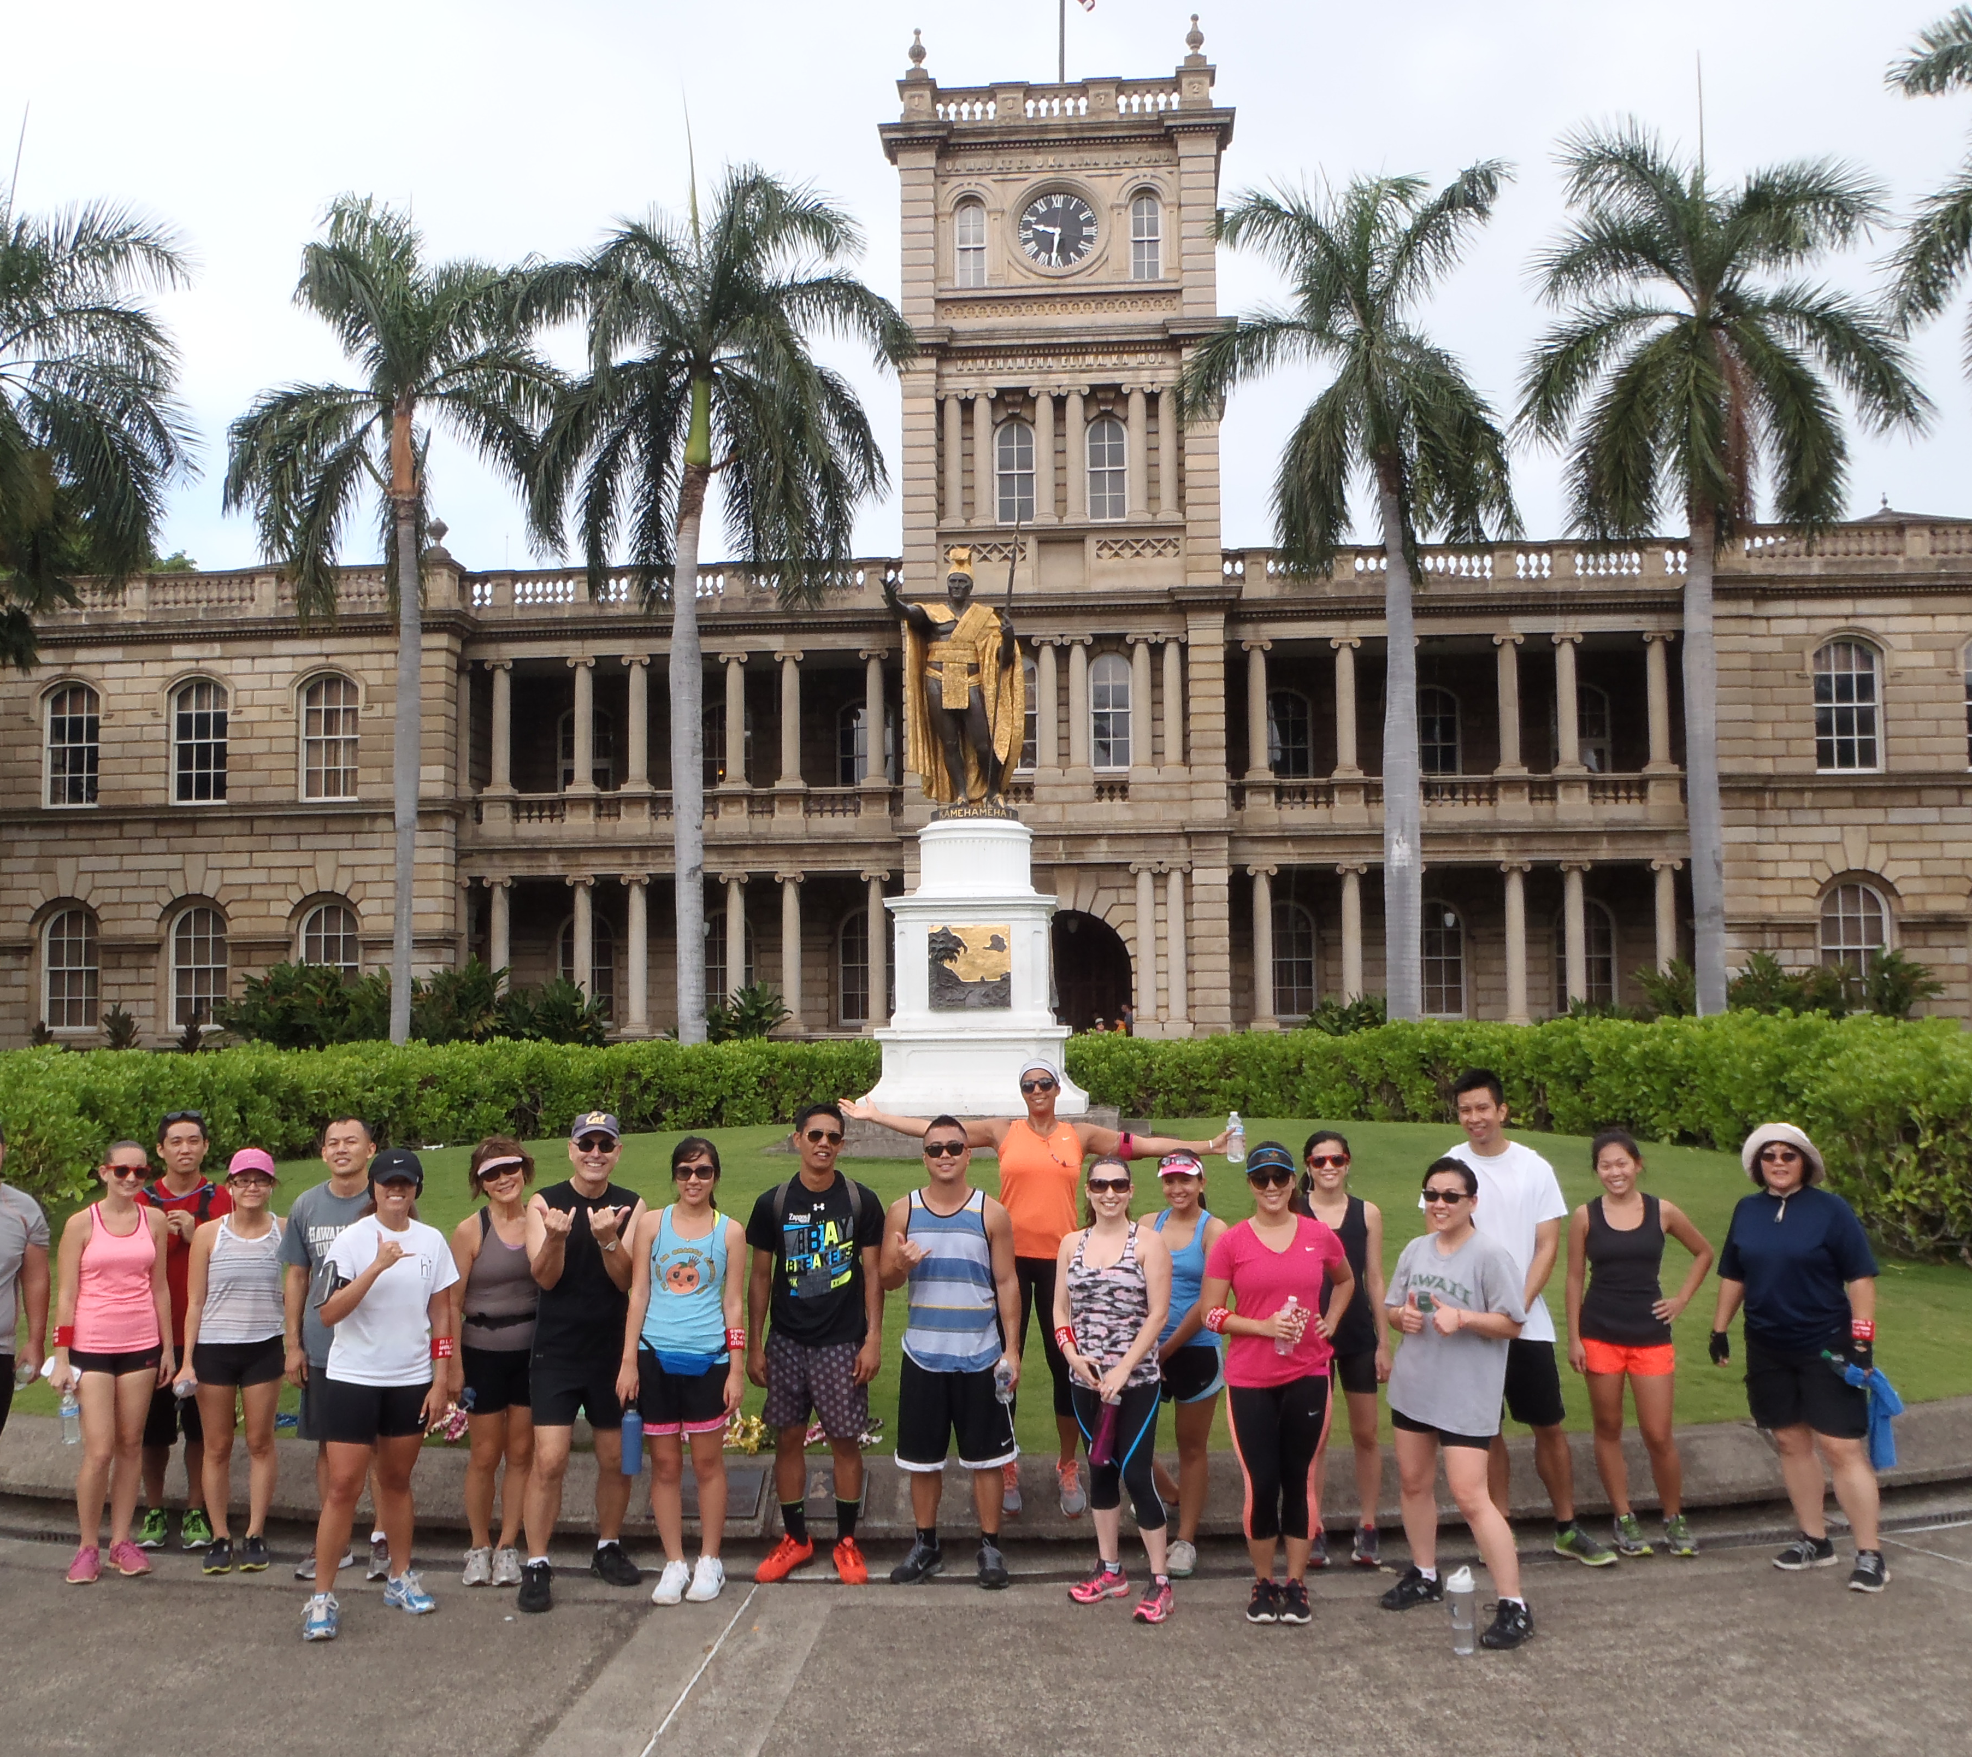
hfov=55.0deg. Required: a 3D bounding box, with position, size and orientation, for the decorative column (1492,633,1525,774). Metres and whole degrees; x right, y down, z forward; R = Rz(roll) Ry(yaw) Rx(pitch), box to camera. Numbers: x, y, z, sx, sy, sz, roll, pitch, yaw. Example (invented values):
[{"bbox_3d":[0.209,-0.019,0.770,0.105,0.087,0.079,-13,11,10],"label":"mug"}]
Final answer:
[{"bbox_3d":[11.767,-3.895,42.528,0.660,3.190,0.640,-1,-4,5],"label":"decorative column"}]

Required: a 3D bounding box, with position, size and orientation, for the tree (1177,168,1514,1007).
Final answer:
[{"bbox_3d":[5.783,-3.960,29.778,5.300,14.411,5.600,-1,-3,5],"label":"tree"}]

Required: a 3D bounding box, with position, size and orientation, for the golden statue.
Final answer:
[{"bbox_3d":[-0.314,-1.924,18.622,1.319,2.602,1.050,-1,-3,5],"label":"golden statue"}]

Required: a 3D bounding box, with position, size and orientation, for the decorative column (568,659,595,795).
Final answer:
[{"bbox_3d":[-9.080,-3.401,42.596,0.557,3.031,0.557,-1,-3,5],"label":"decorative column"}]

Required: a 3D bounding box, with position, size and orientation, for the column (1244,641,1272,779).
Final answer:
[{"bbox_3d":[5.929,-3.671,41.353,0.562,2.959,0.562,-1,-3,5],"label":"column"}]

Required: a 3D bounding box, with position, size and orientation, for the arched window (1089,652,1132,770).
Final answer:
[{"bbox_3d":[2.700,-3.624,41.118,0.875,2.551,0.250,-1,-3,5],"label":"arched window"}]

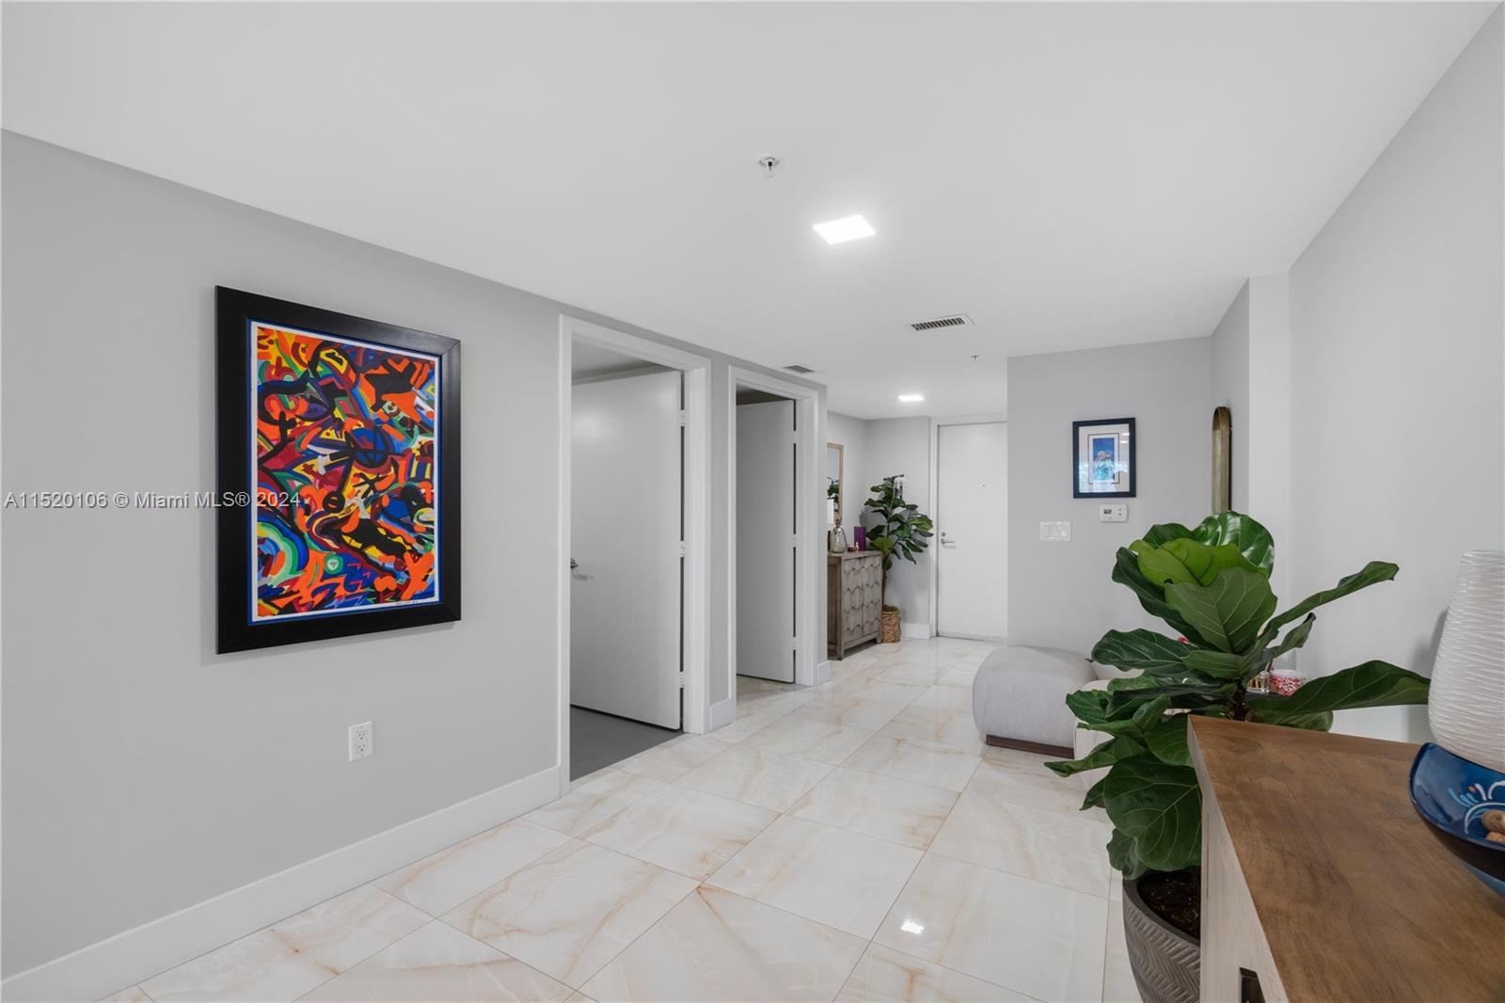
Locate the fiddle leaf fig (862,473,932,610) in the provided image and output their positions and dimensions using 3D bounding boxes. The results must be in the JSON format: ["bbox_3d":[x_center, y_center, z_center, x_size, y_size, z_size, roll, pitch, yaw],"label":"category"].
[{"bbox_3d":[1.381,0.394,5.960,0.620,1.280,0.570,0,0,29],"label":"fiddle leaf fig"}]

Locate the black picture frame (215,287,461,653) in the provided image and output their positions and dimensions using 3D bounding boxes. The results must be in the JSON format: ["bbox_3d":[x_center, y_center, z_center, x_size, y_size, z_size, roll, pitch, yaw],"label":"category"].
[{"bbox_3d":[-1.333,-0.085,2.095,0.035,1.058,0.722,0,-1,37],"label":"black picture frame"}]

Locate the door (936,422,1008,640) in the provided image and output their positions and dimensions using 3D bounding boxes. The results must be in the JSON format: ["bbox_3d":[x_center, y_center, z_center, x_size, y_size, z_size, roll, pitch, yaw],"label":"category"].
[{"bbox_3d":[2.220,0.290,5.973,0.890,2.080,0.045,0,0,29],"label":"door"}]

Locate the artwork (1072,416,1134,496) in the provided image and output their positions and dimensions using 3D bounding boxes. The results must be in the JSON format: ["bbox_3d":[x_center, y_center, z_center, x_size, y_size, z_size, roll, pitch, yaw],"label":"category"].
[{"bbox_3d":[1.973,-0.237,3.516,0.305,0.435,0.024,0,0,29],"label":"artwork"}]

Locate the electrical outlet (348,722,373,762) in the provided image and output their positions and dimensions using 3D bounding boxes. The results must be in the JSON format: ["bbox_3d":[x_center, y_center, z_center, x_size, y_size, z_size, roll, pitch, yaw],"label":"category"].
[{"bbox_3d":[-1.324,0.812,2.122,0.008,0.117,0.071,0,-1,37],"label":"electrical outlet"}]

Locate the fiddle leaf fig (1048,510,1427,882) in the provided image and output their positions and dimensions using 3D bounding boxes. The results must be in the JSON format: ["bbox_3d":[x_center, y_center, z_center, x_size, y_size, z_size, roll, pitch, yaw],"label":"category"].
[{"bbox_3d":[1.062,0.455,1.412,0.650,0.858,0.580,0,0,29],"label":"fiddle leaf fig"}]

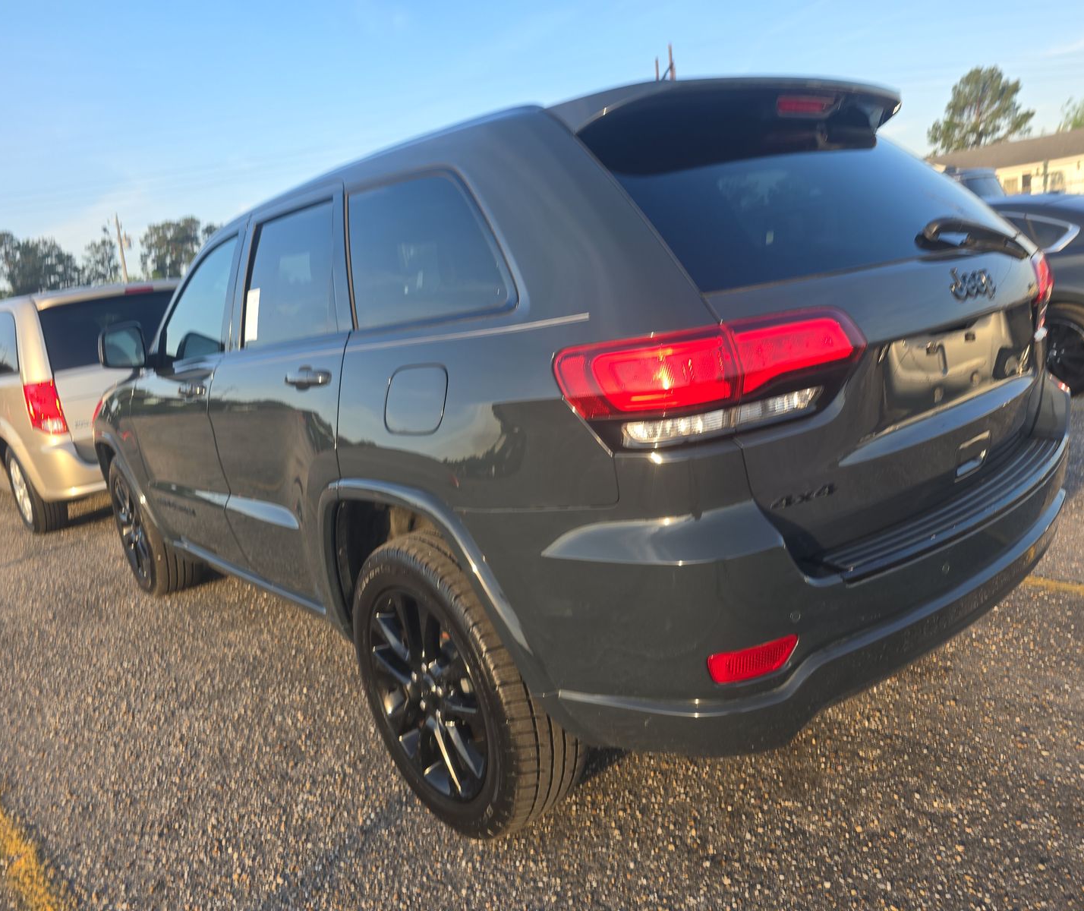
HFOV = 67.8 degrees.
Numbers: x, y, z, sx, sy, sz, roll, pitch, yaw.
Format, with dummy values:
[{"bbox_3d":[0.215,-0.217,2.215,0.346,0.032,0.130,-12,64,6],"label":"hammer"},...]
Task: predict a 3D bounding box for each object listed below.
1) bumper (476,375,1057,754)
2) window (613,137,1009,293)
[{"bbox_3d":[0.789,0.096,2.026,1.900,0.600,0.660,-17,15,-38],"label":"bumper"},{"bbox_3d":[0.692,-0.615,1.874,1.300,0.090,0.480,-17,59,-38],"label":"window"}]

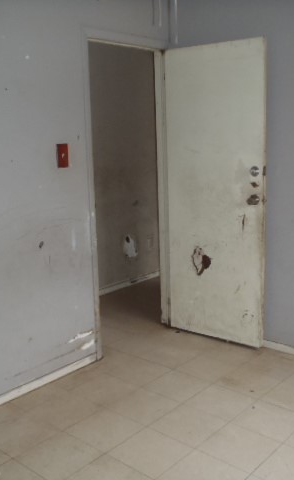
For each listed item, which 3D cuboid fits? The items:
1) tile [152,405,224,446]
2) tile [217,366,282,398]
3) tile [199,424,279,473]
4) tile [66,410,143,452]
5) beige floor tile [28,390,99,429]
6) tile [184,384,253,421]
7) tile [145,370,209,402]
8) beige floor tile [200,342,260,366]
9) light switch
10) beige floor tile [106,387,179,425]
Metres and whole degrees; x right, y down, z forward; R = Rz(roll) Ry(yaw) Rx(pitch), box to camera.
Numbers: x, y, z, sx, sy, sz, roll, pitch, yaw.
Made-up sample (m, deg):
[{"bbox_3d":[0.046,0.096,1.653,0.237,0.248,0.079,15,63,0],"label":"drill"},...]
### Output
[{"bbox_3d":[0.213,0.963,2.694,0.304,0.010,0.304,9,15,40],"label":"tile"},{"bbox_3d":[0.613,0.865,3.142,0.304,0.010,0.304,9,15,40],"label":"tile"},{"bbox_3d":[0.443,0.997,2.497,0.304,0.010,0.304,9,15,40],"label":"tile"},{"bbox_3d":[-0.215,0.977,2.667,0.304,0.010,0.304,9,15,40],"label":"tile"},{"bbox_3d":[-0.443,0.944,2.864,0.302,0.010,0.302,9,15,40],"label":"beige floor tile"},{"bbox_3d":[0.413,0.914,2.918,0.304,0.010,0.304,9,15,40],"label":"tile"},{"bbox_3d":[0.184,0.879,3.115,0.304,0.010,0.304,9,15,40],"label":"tile"},{"bbox_3d":[0.582,0.788,3.568,0.302,0.010,0.302,9,15,40],"label":"beige floor tile"},{"bbox_3d":[-0.492,-0.496,3.071,0.015,0.135,0.080,9,15,40],"label":"light switch"},{"bbox_3d":[-0.014,0.931,2.893,0.302,0.010,0.302,9,15,40],"label":"beige floor tile"}]

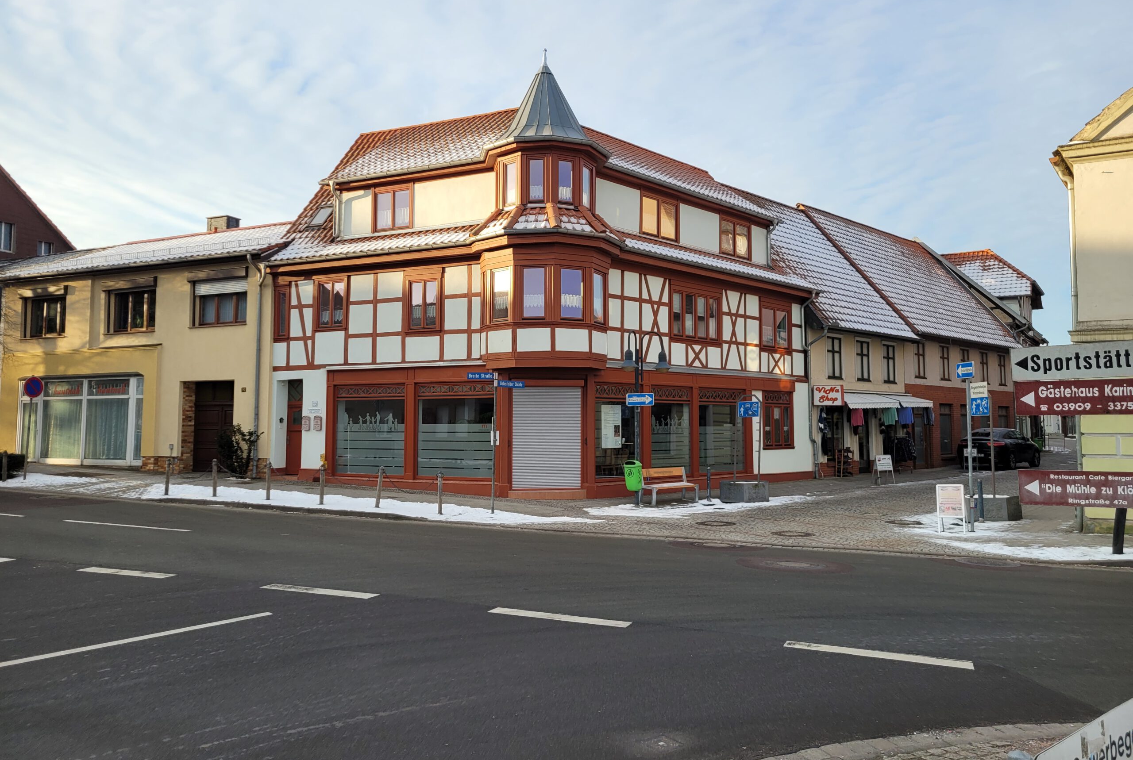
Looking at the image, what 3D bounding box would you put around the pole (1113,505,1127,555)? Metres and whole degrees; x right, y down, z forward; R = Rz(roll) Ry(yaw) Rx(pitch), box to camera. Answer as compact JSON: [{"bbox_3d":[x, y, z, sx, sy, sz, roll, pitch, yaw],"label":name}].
[{"bbox_3d":[8.375,2.156,12.854,0.140,0.920,0.140,7,-3,0],"label":"pole"}]

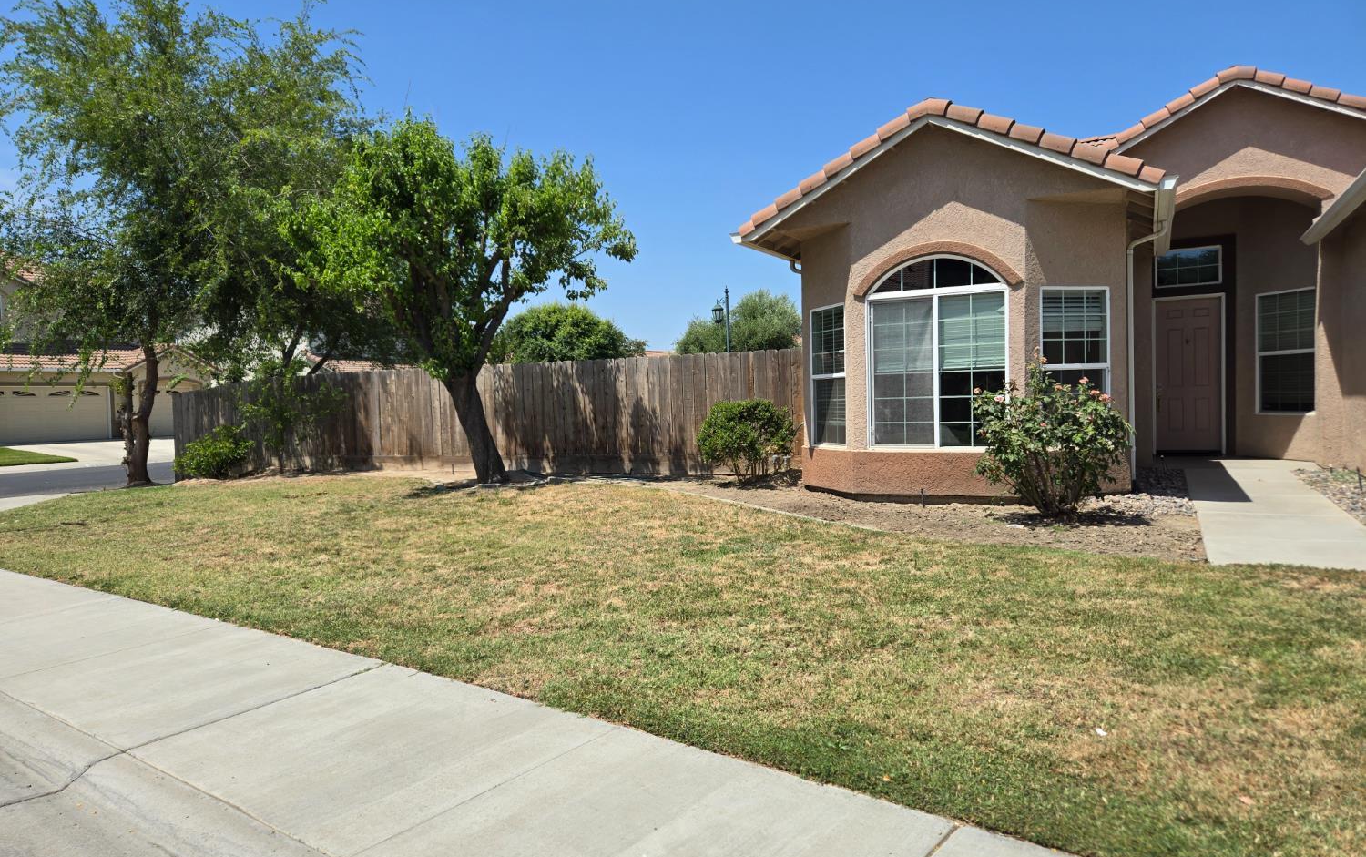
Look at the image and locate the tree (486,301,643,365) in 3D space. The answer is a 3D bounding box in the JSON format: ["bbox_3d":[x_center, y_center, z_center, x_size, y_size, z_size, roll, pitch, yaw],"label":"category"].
[{"bbox_3d":[-3.968,-1.743,30.000,5.200,4.944,5.000,-1,1,0],"label":"tree"}]

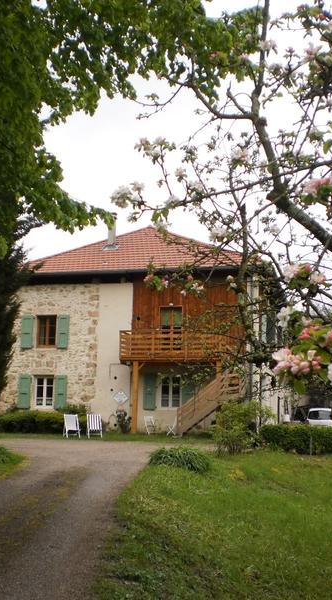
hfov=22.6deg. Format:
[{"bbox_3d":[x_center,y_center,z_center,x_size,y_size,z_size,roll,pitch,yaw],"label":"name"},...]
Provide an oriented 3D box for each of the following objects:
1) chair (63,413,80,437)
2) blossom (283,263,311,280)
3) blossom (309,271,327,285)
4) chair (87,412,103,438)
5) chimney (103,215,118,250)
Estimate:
[{"bbox_3d":[-3.524,4.669,31.000,0.550,0.900,0.850,2,-6,-14],"label":"chair"},{"bbox_3d":[0.392,-0.085,2.500,0.082,0.051,0.060,0,-6,9],"label":"blossom"},{"bbox_3d":[0.455,-0.067,2.500,0.052,0.040,0.042,0,-6,10],"label":"blossom"},{"bbox_3d":[-2.667,4.670,31.000,0.550,0.900,0.850,2,-6,-8],"label":"chair"},{"bbox_3d":[-2.332,-2.833,35.000,0.580,1.500,0.580,-1,-6,19],"label":"chimney"}]

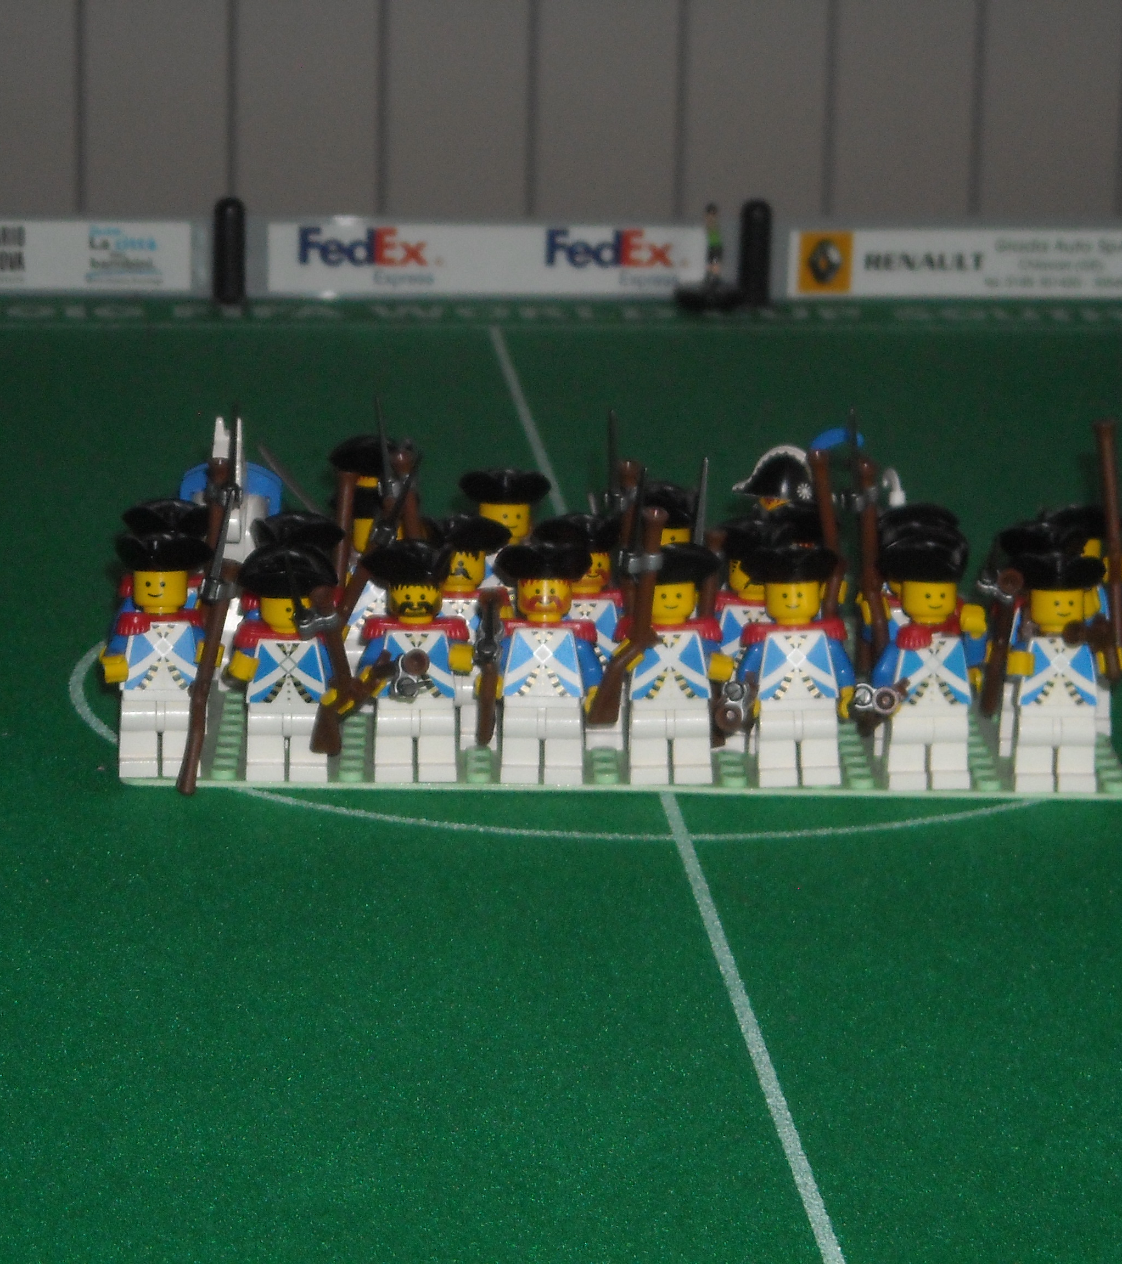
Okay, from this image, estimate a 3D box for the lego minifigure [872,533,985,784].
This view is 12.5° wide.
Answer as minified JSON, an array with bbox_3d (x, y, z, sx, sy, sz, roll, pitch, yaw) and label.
[{"bbox_3d":[0.068,0.006,0.958,0.021,0.047,0.018,1,14,-1],"label":"lego minifigure"}]

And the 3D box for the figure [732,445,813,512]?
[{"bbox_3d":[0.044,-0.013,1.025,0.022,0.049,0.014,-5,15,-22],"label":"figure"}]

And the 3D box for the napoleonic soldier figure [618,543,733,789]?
[{"bbox_3d":[0.022,0.006,0.957,0.021,0.046,0.018,1,14,-1],"label":"napoleonic soldier figure"}]

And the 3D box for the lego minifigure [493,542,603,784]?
[{"bbox_3d":[-0.003,0.006,0.957,0.022,0.046,0.017,1,14,-1],"label":"lego minifigure"}]

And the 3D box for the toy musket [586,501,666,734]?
[{"bbox_3d":[0.013,-0.003,0.946,0.012,0.044,0.005,6,18,0],"label":"toy musket"}]

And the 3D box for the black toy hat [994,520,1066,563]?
[{"bbox_3d":[0.093,-0.017,0.976,0.018,0.008,0.015,-1,14,-7],"label":"black toy hat"}]

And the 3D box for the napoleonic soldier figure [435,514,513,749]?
[{"bbox_3d":[-0.019,0.000,0.978,0.022,0.045,0.018,1,14,-1],"label":"napoleonic soldier figure"}]

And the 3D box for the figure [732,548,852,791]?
[{"bbox_3d":[0.043,0.007,0.956,0.022,0.045,0.016,1,14,-1],"label":"figure"}]

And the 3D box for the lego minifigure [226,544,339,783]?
[{"bbox_3d":[-0.051,0.006,0.956,0.021,0.045,0.018,1,14,-1],"label":"lego minifigure"}]

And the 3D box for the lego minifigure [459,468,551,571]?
[{"bbox_3d":[-0.011,-0.010,1.023,0.021,0.045,0.018,1,14,-1],"label":"lego minifigure"}]

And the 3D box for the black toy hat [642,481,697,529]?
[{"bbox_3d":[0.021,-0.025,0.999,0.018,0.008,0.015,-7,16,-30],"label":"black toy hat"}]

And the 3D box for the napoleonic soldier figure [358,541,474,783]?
[{"bbox_3d":[-0.027,0.006,0.954,0.022,0.045,0.018,1,14,-1],"label":"napoleonic soldier figure"}]

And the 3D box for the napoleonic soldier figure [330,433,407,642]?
[{"bbox_3d":[-0.038,-0.017,1.048,0.021,0.046,0.018,1,14,-1],"label":"napoleonic soldier figure"}]

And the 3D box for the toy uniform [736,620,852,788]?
[{"bbox_3d":[0.043,0.014,0.957,0.022,0.031,0.011,1,14,-1],"label":"toy uniform"}]

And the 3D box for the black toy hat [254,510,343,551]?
[{"bbox_3d":[-0.050,-0.019,0.976,0.018,0.009,0.017,6,14,18],"label":"black toy hat"}]

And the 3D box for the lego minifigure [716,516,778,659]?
[{"bbox_3d":[0.037,0.001,0.981,0.021,0.046,0.018,1,14,-1],"label":"lego minifigure"}]

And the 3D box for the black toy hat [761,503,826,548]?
[{"bbox_3d":[0.045,-0.021,0.990,0.018,0.008,0.015,5,15,13],"label":"black toy hat"}]

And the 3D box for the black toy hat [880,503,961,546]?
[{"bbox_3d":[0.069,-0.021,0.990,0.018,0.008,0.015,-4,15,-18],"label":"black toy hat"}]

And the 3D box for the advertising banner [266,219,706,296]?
[{"bbox_3d":[-0.021,-0.108,1.479,0.127,0.020,0.003,0,14,-5],"label":"advertising banner"}]

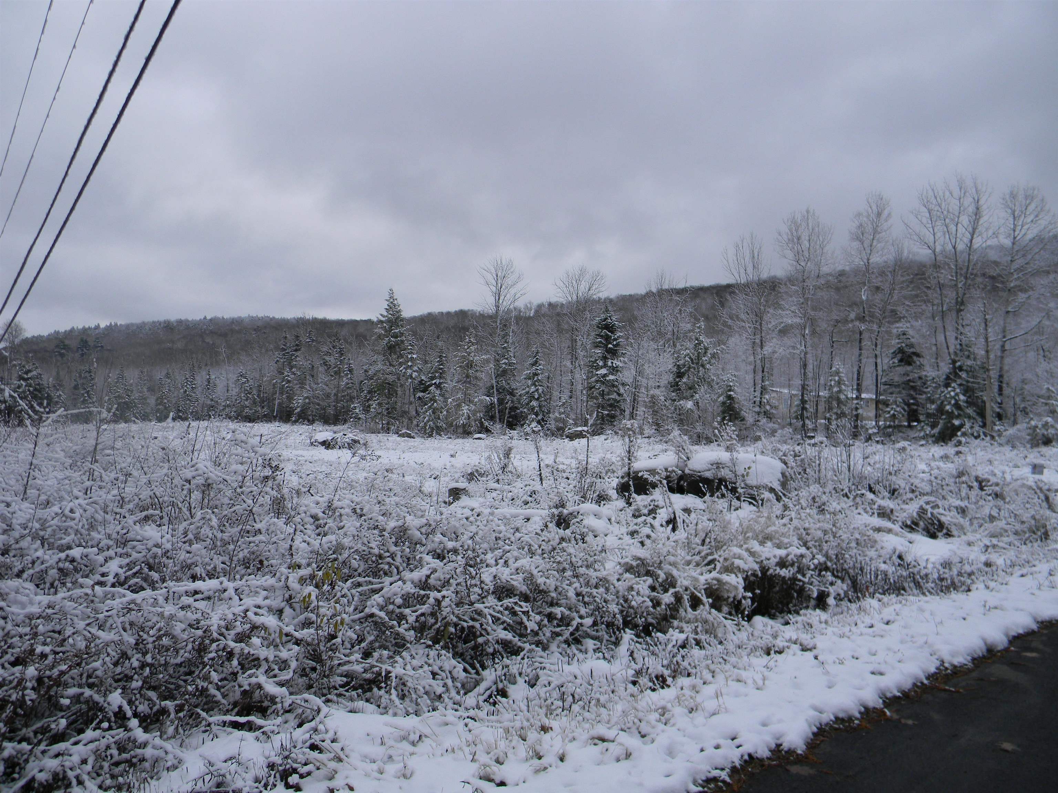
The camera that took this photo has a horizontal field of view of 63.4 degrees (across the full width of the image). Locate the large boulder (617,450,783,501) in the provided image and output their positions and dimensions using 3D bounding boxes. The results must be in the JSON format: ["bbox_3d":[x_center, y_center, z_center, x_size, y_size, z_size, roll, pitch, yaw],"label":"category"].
[{"bbox_3d":[3.549,1.614,17.500,3.450,1.080,2.200,0,0,0],"label":"large boulder"}]

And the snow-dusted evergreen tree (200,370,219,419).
[{"bbox_3d":[-31.729,-0.123,85.000,1.900,5.100,1.900,0,0,0],"label":"snow-dusted evergreen tree"}]

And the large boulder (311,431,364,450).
[{"bbox_3d":[-8.963,2.067,40.000,2.500,0.900,1.900,0,0,0],"label":"large boulder"}]

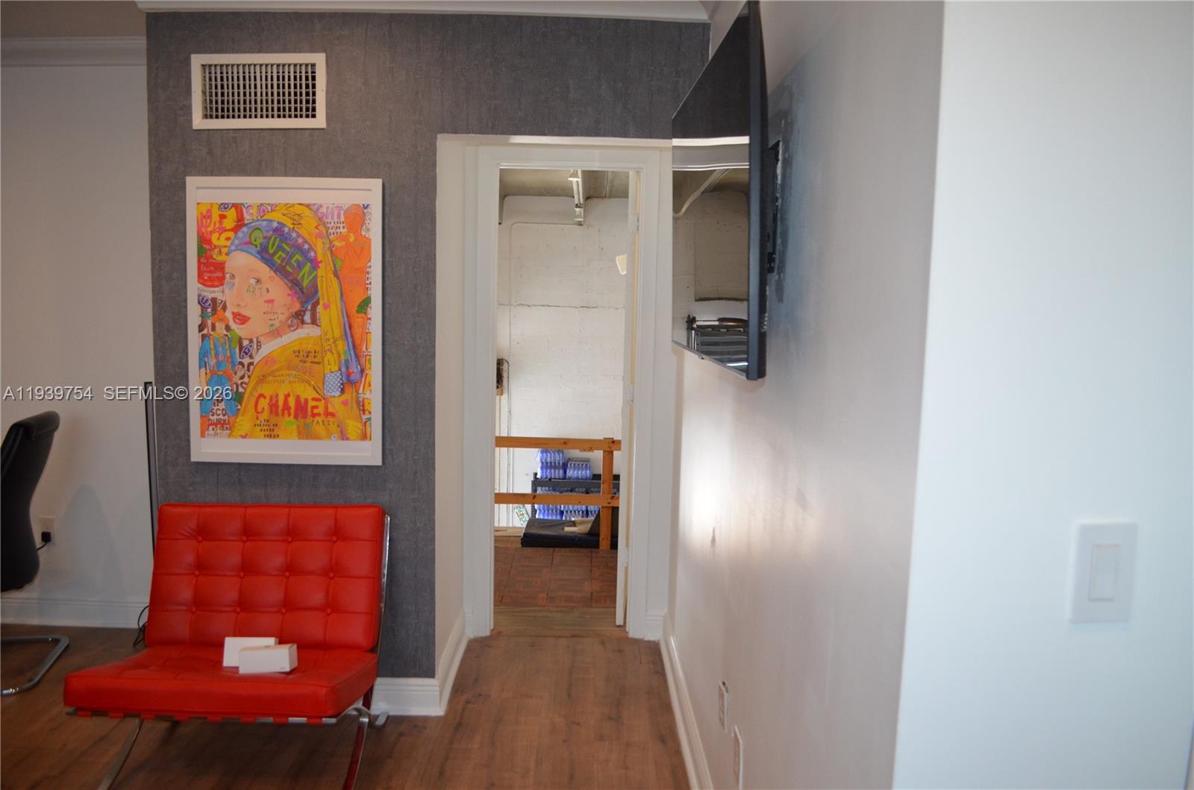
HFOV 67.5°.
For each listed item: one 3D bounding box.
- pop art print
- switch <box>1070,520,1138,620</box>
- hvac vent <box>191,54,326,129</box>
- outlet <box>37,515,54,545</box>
[{"bbox_3d":[-1.059,-0.249,3.046,0.655,0.965,0.030,1,6,0],"label":"pop art print"},{"bbox_3d":[0.579,0.203,1.025,0.071,0.117,0.012,1,6,0],"label":"switch"},{"bbox_3d":[-1.120,-1.007,2.967,0.450,0.246,0.020,1,6,0],"label":"hvac vent"},{"bbox_3d":[-2.409,0.592,3.909,0.074,0.120,0.010,1,6,0],"label":"outlet"}]

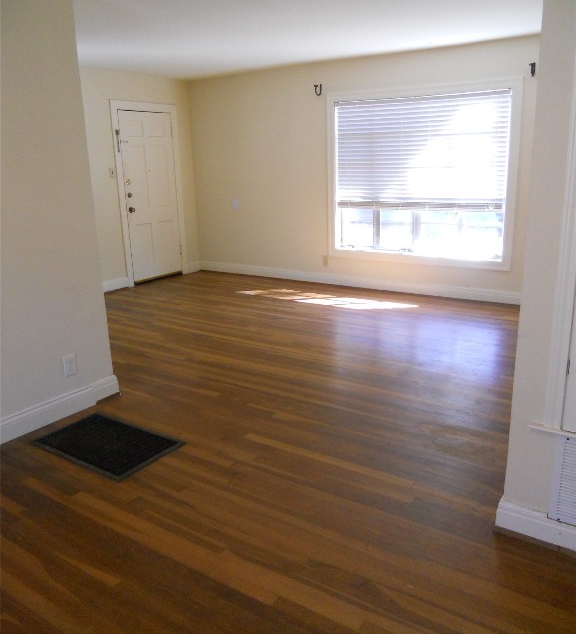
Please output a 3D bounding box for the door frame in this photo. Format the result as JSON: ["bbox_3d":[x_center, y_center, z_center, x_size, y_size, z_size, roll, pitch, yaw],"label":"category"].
[{"bbox_3d":[-1.693,-1.500,7.360,0.120,2.135,1.031,8,18,33],"label":"door frame"}]

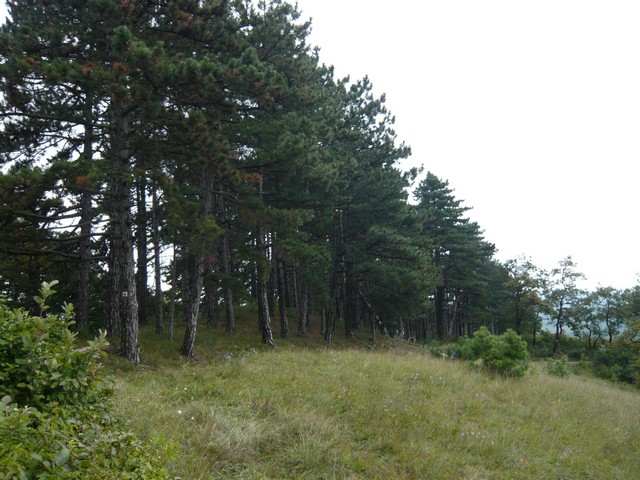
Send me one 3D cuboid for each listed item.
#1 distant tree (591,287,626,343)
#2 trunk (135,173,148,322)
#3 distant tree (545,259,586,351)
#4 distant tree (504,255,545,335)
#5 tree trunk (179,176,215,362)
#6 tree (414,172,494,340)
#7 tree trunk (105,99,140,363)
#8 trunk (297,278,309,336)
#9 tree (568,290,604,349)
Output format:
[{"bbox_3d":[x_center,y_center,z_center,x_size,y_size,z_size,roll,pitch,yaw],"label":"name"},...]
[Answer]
[{"bbox_3d":[20.729,5.342,37.198,2.299,3.986,2.069,0,-6,0],"label":"distant tree"},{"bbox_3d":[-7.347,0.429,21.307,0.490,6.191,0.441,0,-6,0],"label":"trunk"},{"bbox_3d":[14.360,3.805,30.283,2.223,5.689,2.001,0,-6,0],"label":"distant tree"},{"bbox_3d":[14.330,3.798,36.277,2.803,5.575,2.523,0,-6,0],"label":"distant tree"},{"bbox_3d":[-3.204,0.598,13.539,0.756,4.813,0.453,0,-6,0],"label":"tree trunk"},{"bbox_3d":[8.714,0.981,33.541,5.183,10.904,4.665,0,-6,0],"label":"tree"},{"bbox_3d":[-4.817,-0.365,12.627,0.663,6.584,0.531,0,-6,0],"label":"tree trunk"},{"bbox_3d":[-0.663,2.551,19.608,0.386,2.179,0.348,0,-6,0],"label":"trunk"},{"bbox_3d":[17.082,5.085,33.183,2.307,3.680,2.077,0,-6,0],"label":"tree"}]

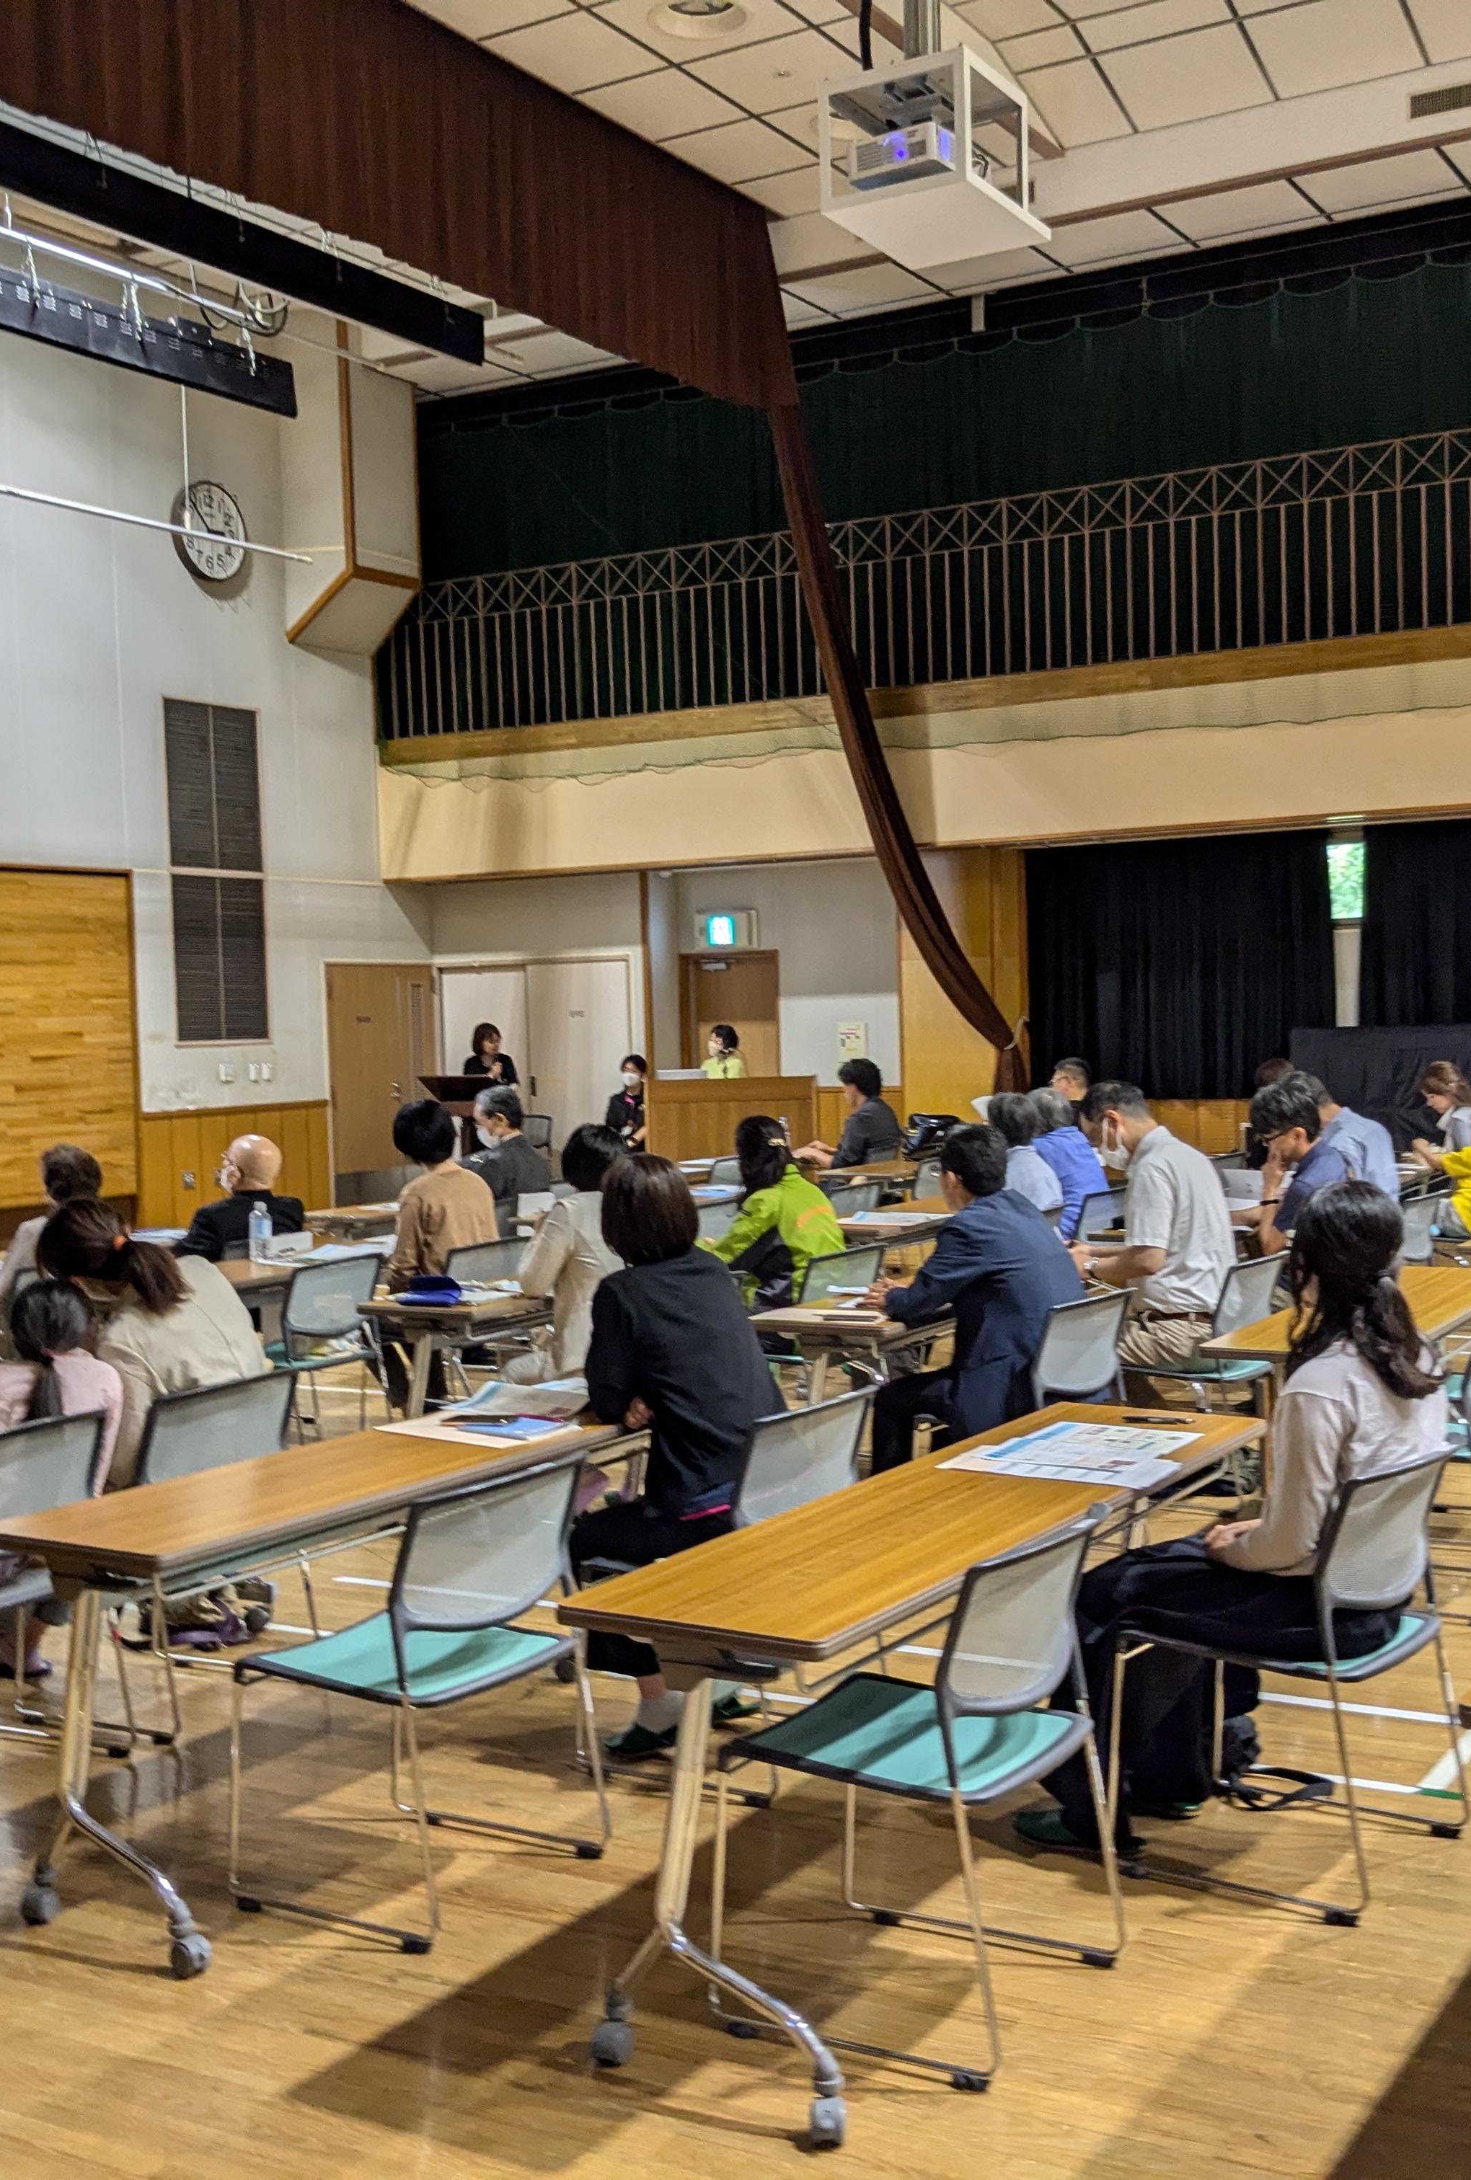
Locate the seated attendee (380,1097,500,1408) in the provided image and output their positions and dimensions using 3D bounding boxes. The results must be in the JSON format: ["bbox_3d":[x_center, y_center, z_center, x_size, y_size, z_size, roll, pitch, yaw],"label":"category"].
[{"bbox_3d":[-1.139,0.665,8.301,0.760,1.260,0.500,0,2,31],"label":"seated attendee"}]

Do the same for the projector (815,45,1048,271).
[{"bbox_3d":[0.673,-3.131,7.646,0.530,0.440,0.640,0,2,31],"label":"projector"}]

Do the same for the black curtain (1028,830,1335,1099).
[{"bbox_3d":[3.171,-0.878,16.382,2.296,1.868,0.150,0,2,30],"label":"black curtain"}]

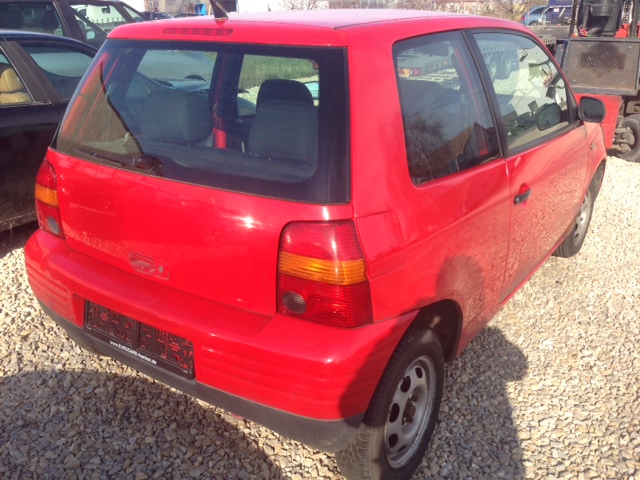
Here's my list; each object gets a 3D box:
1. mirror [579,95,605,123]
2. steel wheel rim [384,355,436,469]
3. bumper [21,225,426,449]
[{"bbox_3d":[1.239,-0.599,2.790,0.125,0.112,0.090,14,25,33],"label":"mirror"},{"bbox_3d":[0.249,0.540,2.005,0.130,0.370,0.370,14,25,33],"label":"steel wheel rim"},{"bbox_3d":[-0.472,0.230,2.079,1.560,0.350,0.440,14,25,33],"label":"bumper"}]

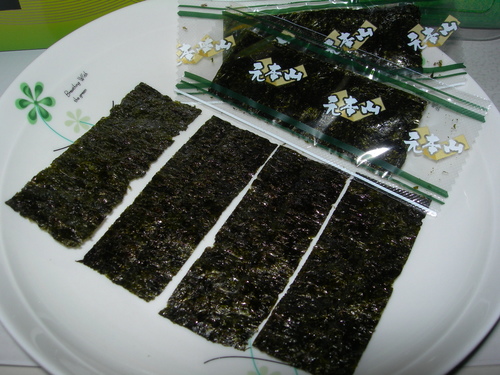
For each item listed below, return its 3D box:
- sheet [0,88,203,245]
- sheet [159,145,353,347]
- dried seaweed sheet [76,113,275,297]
[{"bbox_3d":[-0.061,-0.015,0.242,0.036,0.004,0.088,27,57,17],"label":"sheet"},{"bbox_3d":[0.006,0.019,0.218,0.035,0.004,0.091,25,57,16],"label":"sheet"},{"bbox_3d":[-0.027,0.004,0.229,0.034,0.004,0.091,27,57,17],"label":"dried seaweed sheet"}]

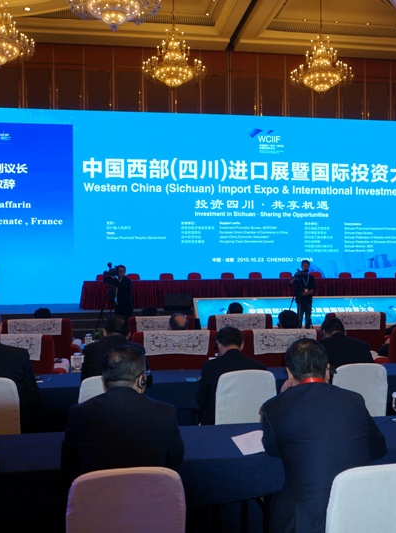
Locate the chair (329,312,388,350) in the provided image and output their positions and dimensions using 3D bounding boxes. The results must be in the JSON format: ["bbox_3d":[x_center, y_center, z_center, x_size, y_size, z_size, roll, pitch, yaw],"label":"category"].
[{"bbox_3d":[1.998,1.077,8.170,0.900,1.020,0.800,0,1,-9],"label":"chair"}]

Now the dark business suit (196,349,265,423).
[{"bbox_3d":[0.250,0.901,4.570,0.520,0.640,0.450,0,0,-9],"label":"dark business suit"}]

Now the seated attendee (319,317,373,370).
[{"bbox_3d":[1.135,1.029,4.780,0.540,1.250,0.750,0,0,-9],"label":"seated attendee"}]

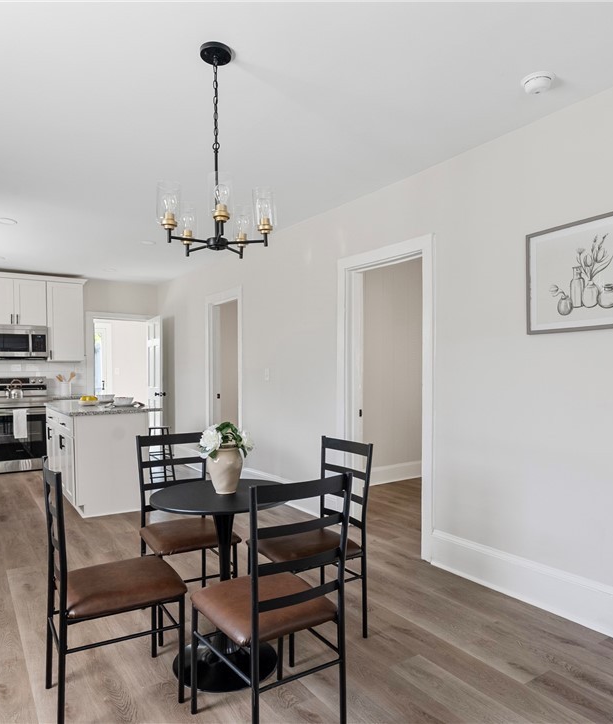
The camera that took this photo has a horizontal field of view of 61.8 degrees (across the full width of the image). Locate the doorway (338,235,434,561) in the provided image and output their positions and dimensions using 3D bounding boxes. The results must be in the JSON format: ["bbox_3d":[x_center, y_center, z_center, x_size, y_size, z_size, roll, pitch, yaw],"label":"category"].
[{"bbox_3d":[0.596,0.248,3.780,0.160,2.155,0.980,0,-1,-35],"label":"doorway"}]

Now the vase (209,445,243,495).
[{"bbox_3d":[-0.360,0.473,2.279,0.165,0.215,0.165,0,-1,0],"label":"vase"}]

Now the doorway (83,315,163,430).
[{"bbox_3d":[-2.792,0.345,7.683,0.970,2.100,0.150,0,-1,-35],"label":"doorway"}]

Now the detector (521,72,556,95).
[{"bbox_3d":[1.028,-1.230,2.276,0.141,0.047,0.141,0,-1,0],"label":"detector"}]

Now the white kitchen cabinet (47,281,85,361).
[{"bbox_3d":[-3.349,-0.540,7.076,0.455,1.085,0.330,0,-1,-35],"label":"white kitchen cabinet"}]

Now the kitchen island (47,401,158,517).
[{"bbox_3d":[-2.106,0.901,5.163,0.790,0.916,1.490,0,-1,-35],"label":"kitchen island"}]

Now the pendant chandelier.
[{"bbox_3d":[-0.364,-0.846,2.051,0.458,0.802,0.458,0,-1,0],"label":"pendant chandelier"}]

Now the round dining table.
[{"bbox_3d":[-0.351,0.945,2.259,0.605,0.735,0.605,0,-1,0],"label":"round dining table"}]

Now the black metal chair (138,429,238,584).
[{"bbox_3d":[-0.635,0.858,2.666,0.430,0.920,0.490,0,-1,-28],"label":"black metal chair"}]

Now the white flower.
[{"bbox_3d":[-0.413,0.330,2.180,0.096,0.106,0.096,0,-1,-34],"label":"white flower"}]

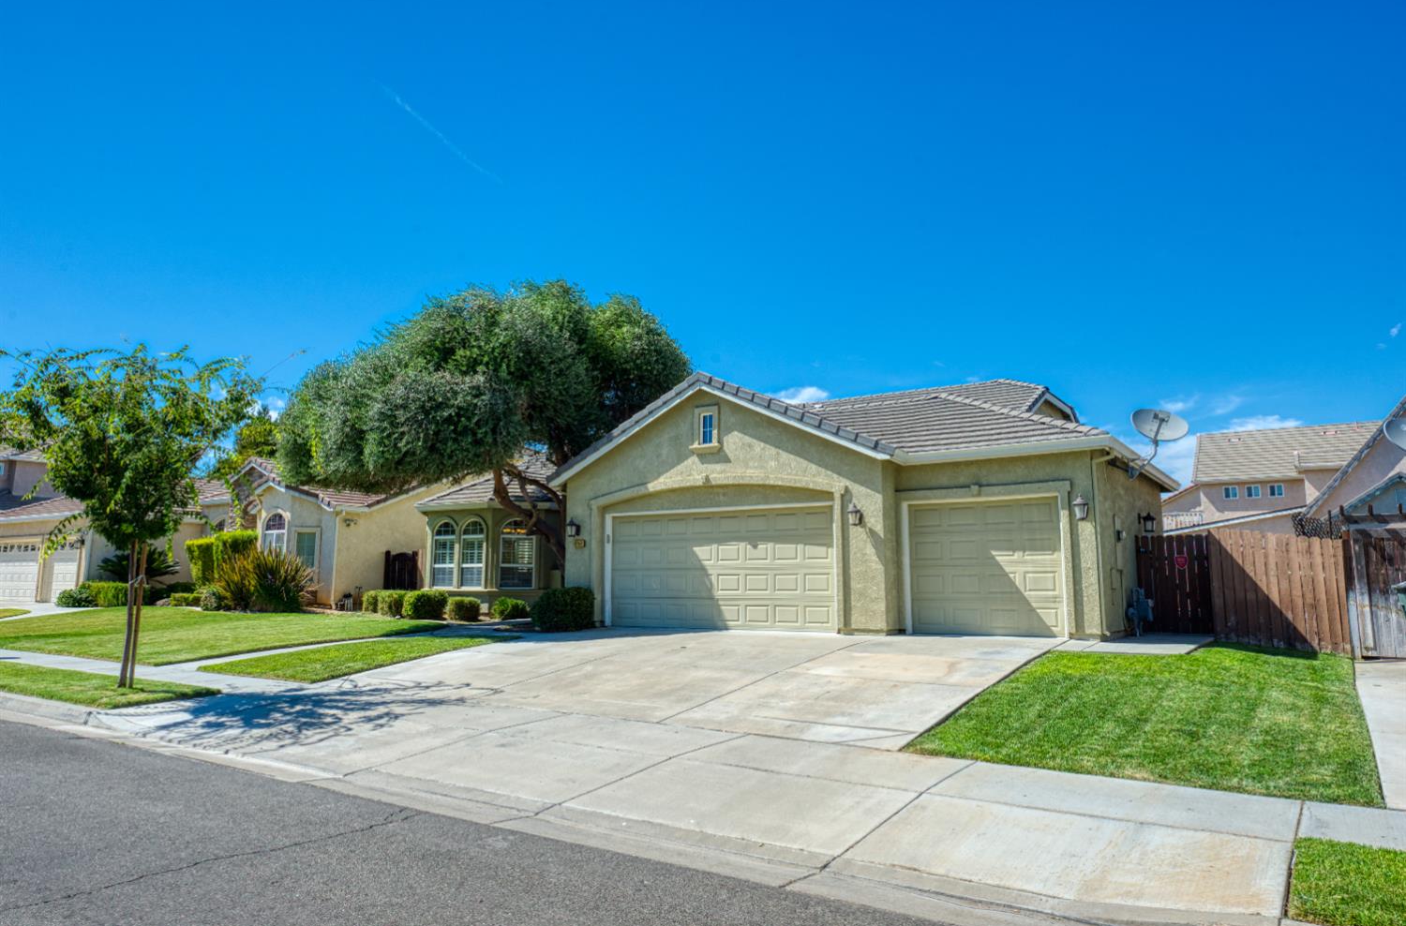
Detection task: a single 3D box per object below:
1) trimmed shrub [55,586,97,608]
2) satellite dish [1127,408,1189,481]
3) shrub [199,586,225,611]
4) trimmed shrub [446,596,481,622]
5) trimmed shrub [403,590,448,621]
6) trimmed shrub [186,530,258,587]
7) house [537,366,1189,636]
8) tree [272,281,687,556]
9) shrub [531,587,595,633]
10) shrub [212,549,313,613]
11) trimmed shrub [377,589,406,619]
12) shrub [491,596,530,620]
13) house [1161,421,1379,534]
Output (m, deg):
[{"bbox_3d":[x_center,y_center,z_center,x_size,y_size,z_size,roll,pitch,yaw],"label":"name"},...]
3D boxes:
[{"bbox_3d":[-19.741,4.188,29.505,1.120,0.650,1.080,-5,-8,33],"label":"trimmed shrub"},{"bbox_3d":[7.378,-0.336,15.167,0.880,1.150,0.750,-1,-7,8],"label":"satellite dish"},{"bbox_3d":[-15.064,4.159,28.724,0.900,0.880,0.900,4,-8,-27],"label":"shrub"},{"bbox_3d":[-5.593,3.383,21.894,0.760,0.600,0.740,-5,-8,33],"label":"trimmed shrub"},{"bbox_3d":[-6.843,3.466,23.082,1.000,0.740,0.950,-5,-8,33],"label":"trimmed shrub"},{"bbox_3d":[-15.095,3.281,29.344,1.400,2.330,1.500,-5,-8,33],"label":"trimmed shrub"},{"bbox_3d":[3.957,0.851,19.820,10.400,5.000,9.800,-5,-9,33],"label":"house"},{"bbox_3d":[-4.981,-0.355,21.631,9.600,7.700,8.200,2,-8,-13],"label":"tree"},{"bbox_3d":[-2.643,2.769,17.691,1.180,0.830,1.100,0,-7,0],"label":"shrub"},{"bbox_3d":[-12.239,3.245,26.110,2.600,1.720,2.200,-5,-8,33],"label":"shrub"},{"bbox_3d":[-7.965,3.625,24.058,0.800,0.760,0.800,2,-8,-18],"label":"trimmed shrub"},{"bbox_3d":[-4.628,3.493,22.567,0.920,0.600,0.850,1,-7,-11],"label":"shrub"},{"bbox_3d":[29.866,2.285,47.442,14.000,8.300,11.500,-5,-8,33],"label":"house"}]

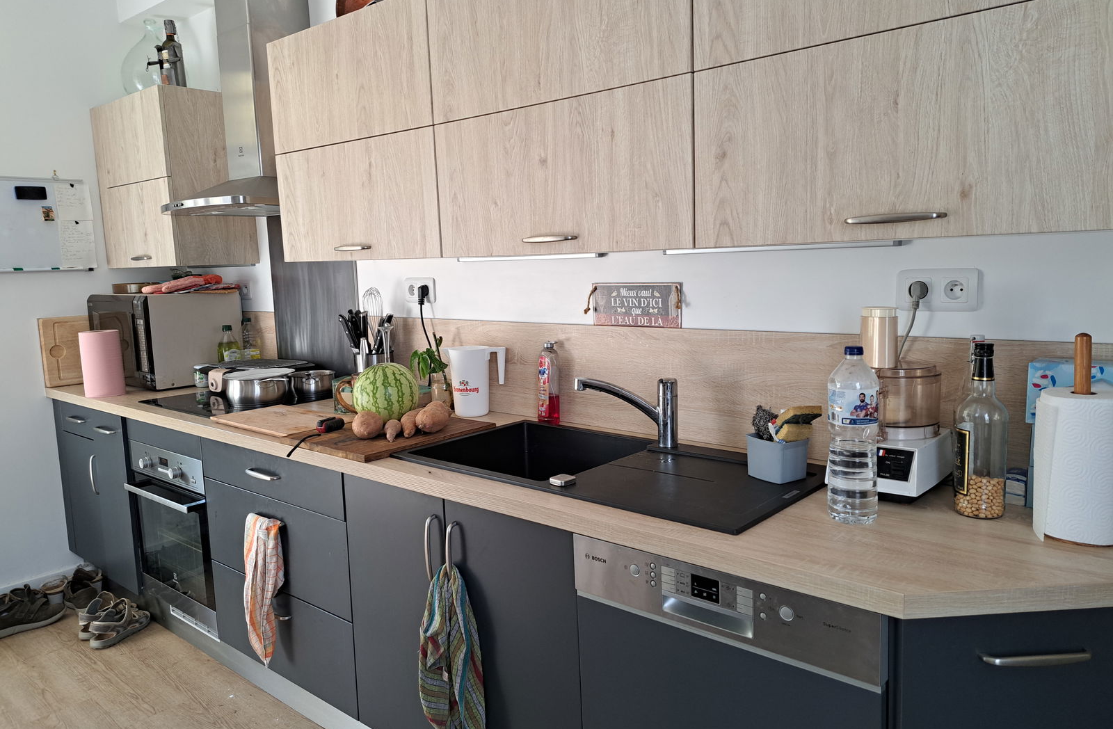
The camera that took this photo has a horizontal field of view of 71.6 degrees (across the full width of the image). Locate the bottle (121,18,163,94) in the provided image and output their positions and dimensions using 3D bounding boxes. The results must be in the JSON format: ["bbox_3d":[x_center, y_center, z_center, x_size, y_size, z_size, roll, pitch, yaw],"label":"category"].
[{"bbox_3d":[-1.750,-1.306,3.355,0.266,0.360,0.266,5,10,39],"label":"bottle"}]

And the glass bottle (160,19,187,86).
[{"bbox_3d":[-1.576,-1.254,3.162,0.085,0.300,0.085,5,10,39],"label":"glass bottle"}]

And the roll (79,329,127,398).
[{"bbox_3d":[-1.894,-0.001,3.222,0.146,0.260,0.146,5,10,39],"label":"roll"}]

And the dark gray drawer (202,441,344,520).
[{"bbox_3d":[-0.885,0.337,2.364,0.800,0.148,0.037,5,10,39],"label":"dark gray drawer"}]

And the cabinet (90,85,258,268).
[{"bbox_3d":[-1.715,-0.802,3.466,0.685,0.714,0.369,5,10,39],"label":"cabinet"}]

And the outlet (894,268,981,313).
[{"bbox_3d":[0.813,-0.160,1.651,0.161,0.088,0.016,5,10,40],"label":"outlet"}]

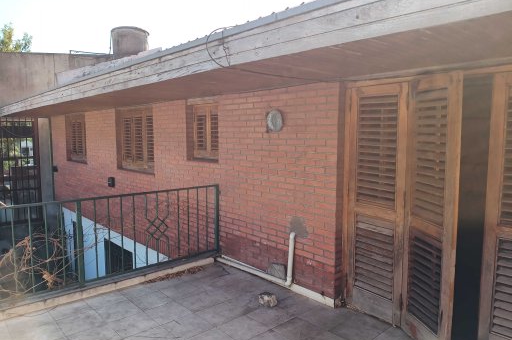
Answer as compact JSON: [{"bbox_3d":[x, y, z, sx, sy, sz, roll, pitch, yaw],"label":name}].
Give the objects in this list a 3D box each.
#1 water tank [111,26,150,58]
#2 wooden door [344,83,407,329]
[{"bbox_3d":[-3.859,-3.663,10.960,1.100,1.150,1.100,-4,7,-43],"label":"water tank"},{"bbox_3d":[1.072,0.285,3.173,0.045,2.050,0.535,-4,7,-43],"label":"wooden door"}]

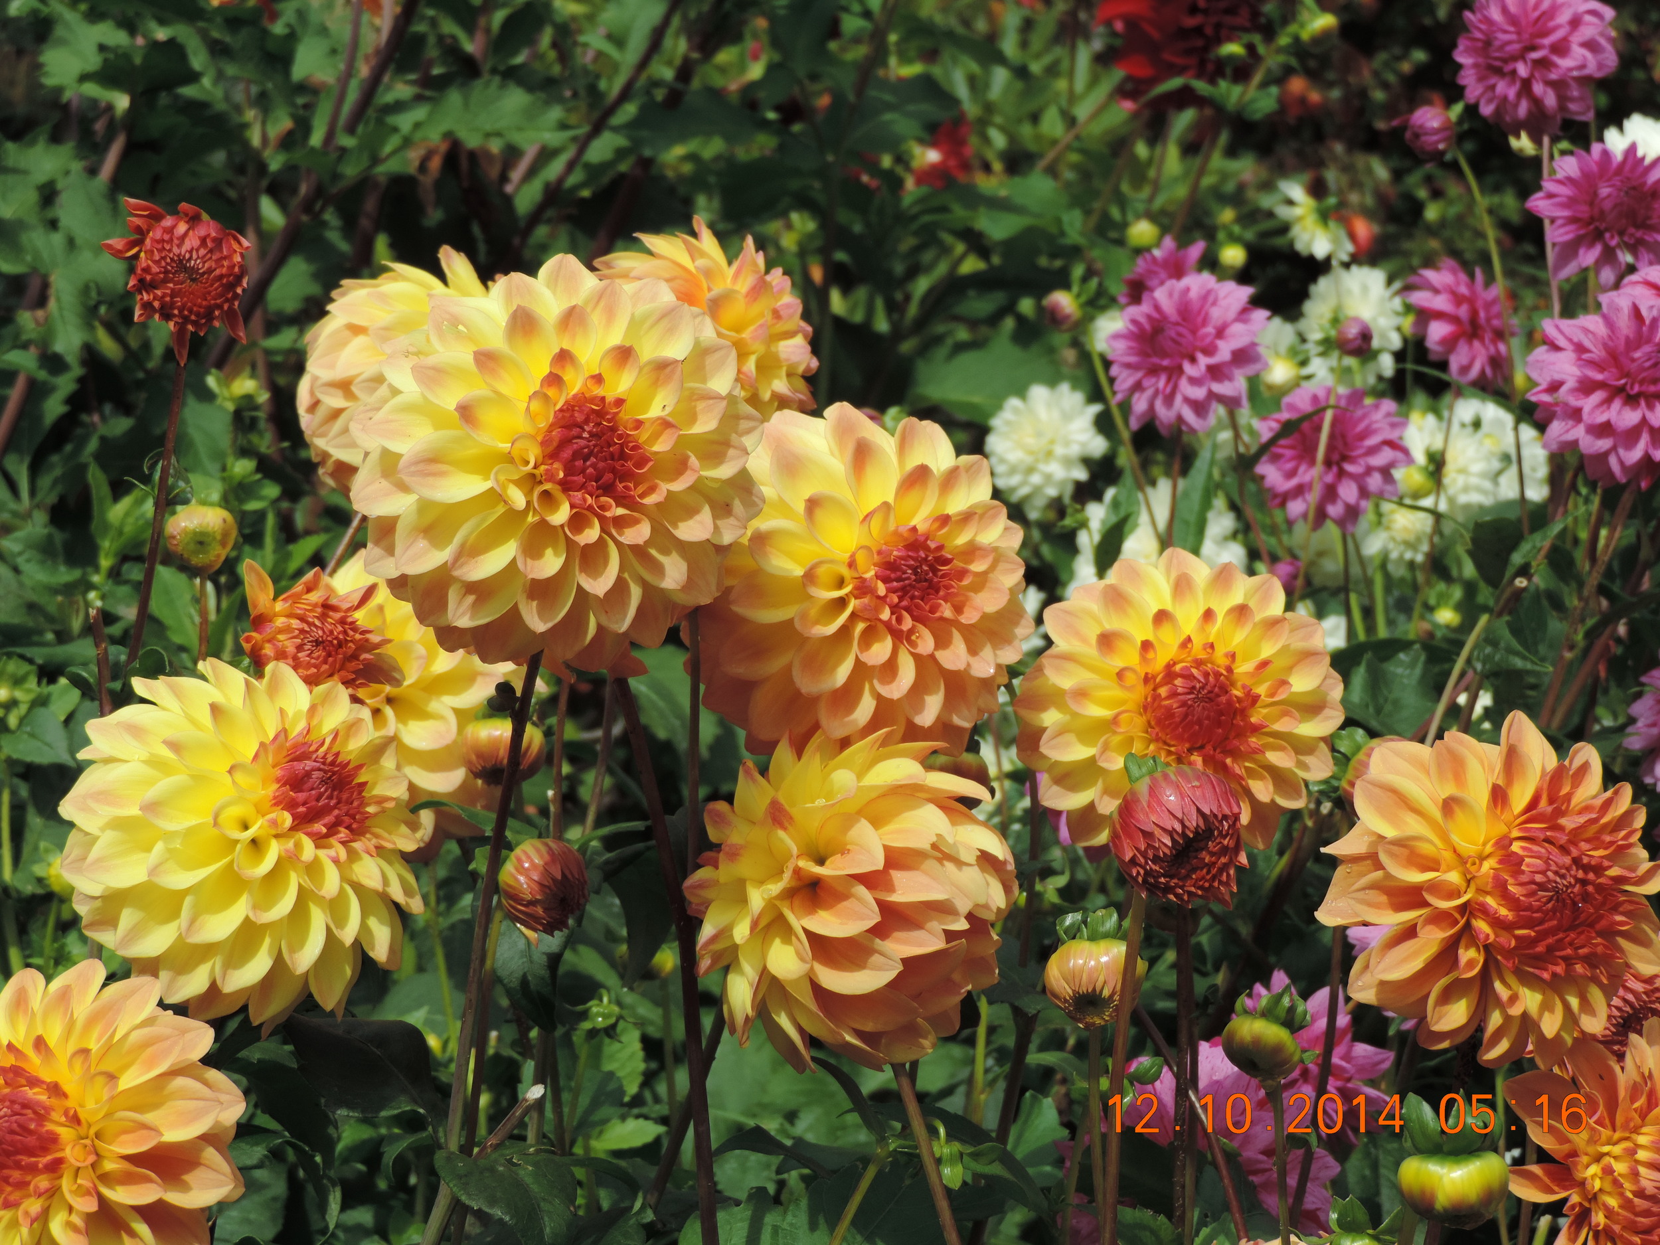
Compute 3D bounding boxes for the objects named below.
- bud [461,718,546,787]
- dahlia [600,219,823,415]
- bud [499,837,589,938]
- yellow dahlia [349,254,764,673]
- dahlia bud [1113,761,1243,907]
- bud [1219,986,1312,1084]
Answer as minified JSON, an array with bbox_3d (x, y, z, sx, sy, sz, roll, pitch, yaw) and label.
[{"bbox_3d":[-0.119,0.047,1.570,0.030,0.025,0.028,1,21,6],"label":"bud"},{"bbox_3d":[-0.045,-0.106,1.580,0.100,0.100,0.075,-17,-3,-45],"label":"dahlia"},{"bbox_3d":[-0.106,0.098,1.600,0.034,0.036,0.034,0,14,0],"label":"bud"},{"bbox_3d":[-0.089,-0.052,1.410,0.134,0.134,0.075,-6,-7,-19],"label":"yellow dahlia"},{"bbox_3d":[0.117,0.072,1.450,0.044,0.046,0.045,-1,24,-4],"label":"dahlia bud"},{"bbox_3d":[0.150,0.141,1.480,0.030,0.034,0.029,9,12,0],"label":"bud"}]

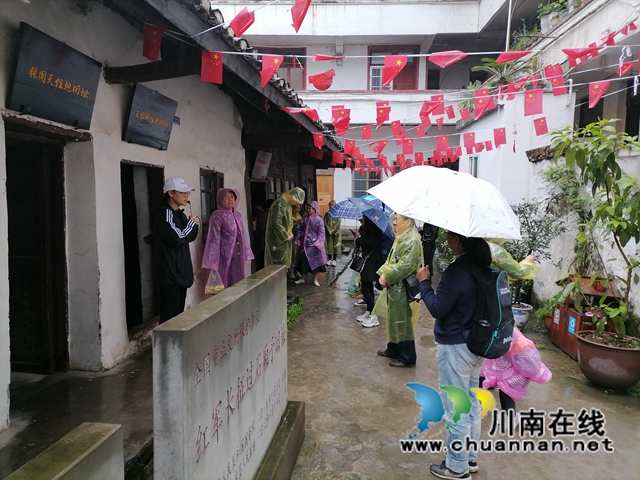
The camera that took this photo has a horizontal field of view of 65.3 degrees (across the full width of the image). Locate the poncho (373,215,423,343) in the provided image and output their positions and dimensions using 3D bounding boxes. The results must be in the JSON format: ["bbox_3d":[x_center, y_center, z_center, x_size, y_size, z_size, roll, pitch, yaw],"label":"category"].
[{"bbox_3d":[0.854,0.413,5.500,0.500,1.400,0.570,1,3,6],"label":"poncho"}]

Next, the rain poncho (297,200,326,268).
[{"bbox_3d":[-0.158,-0.084,9.300,0.420,1.300,0.550,-2,4,-40],"label":"rain poncho"}]

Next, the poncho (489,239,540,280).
[{"bbox_3d":[1.700,0.318,4.600,0.600,1.100,0.600,-2,4,-37],"label":"poncho"}]

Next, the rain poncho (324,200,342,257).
[{"bbox_3d":[0.319,-0.272,11.800,0.500,1.280,0.400,1,4,12],"label":"rain poncho"}]

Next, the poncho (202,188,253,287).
[{"bbox_3d":[-1.063,0.017,5.800,0.600,1.250,0.420,-2,5,-27],"label":"poncho"}]

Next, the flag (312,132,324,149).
[{"bbox_3d":[-0.023,-1.555,7.800,0.170,0.250,0.050,1,4,0],"label":"flag"}]

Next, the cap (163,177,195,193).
[{"bbox_3d":[-1.192,-0.467,4.200,0.260,0.140,0.180,1,3,10],"label":"cap"}]

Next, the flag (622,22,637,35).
[{"bbox_3d":[4.898,-3.344,7.900,0.200,0.220,0.070,1,4,12],"label":"flag"}]

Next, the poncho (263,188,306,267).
[{"bbox_3d":[-0.519,-0.154,7.300,0.500,1.230,0.580,2,5,17],"label":"poncho"}]

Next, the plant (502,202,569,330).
[{"bbox_3d":[2.964,0.310,7.200,0.900,1.800,0.900,0,3,0],"label":"plant"}]

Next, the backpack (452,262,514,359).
[{"bbox_3d":[1.004,0.427,3.020,0.240,0.540,0.320,3,4,38],"label":"backpack"}]

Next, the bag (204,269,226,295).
[{"bbox_3d":[-1.205,0.462,5.700,0.220,0.300,0.130,-1,5,-18],"label":"bag"}]

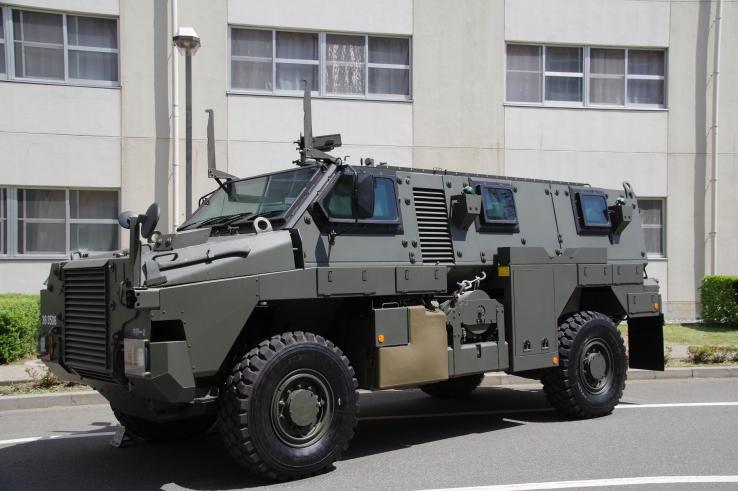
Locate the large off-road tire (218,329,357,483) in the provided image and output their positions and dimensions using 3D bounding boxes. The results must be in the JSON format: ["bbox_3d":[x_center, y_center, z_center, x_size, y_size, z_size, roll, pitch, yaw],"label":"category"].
[{"bbox_3d":[-0.630,1.306,6.509,1.130,1.130,0.365,1,-3,-39],"label":"large off-road tire"}]

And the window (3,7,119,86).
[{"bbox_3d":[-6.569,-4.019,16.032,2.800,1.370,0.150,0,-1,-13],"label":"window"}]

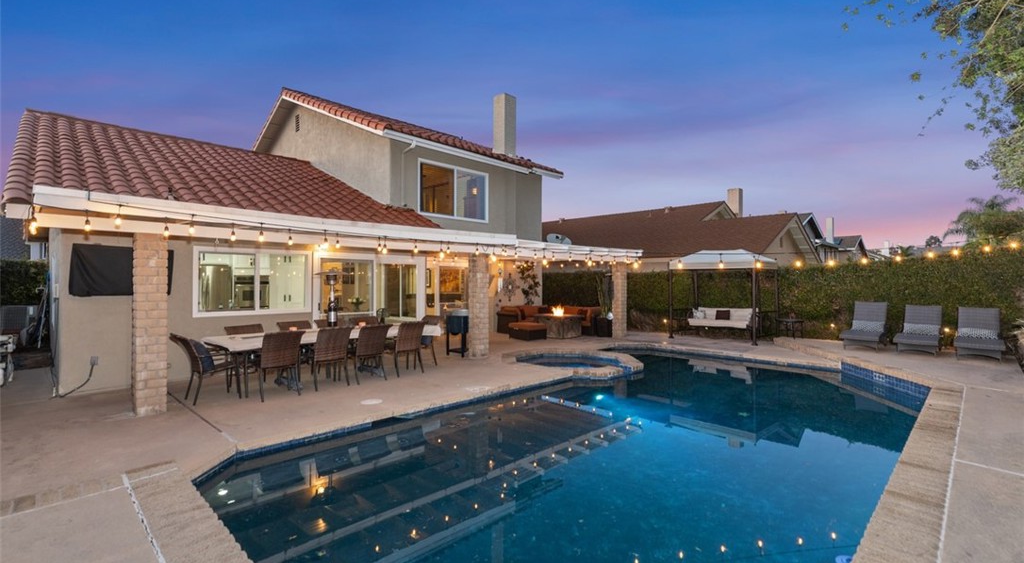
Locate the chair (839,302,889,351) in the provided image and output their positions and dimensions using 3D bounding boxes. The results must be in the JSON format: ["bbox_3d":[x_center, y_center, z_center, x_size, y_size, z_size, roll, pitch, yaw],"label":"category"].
[{"bbox_3d":[7.911,0.996,10.177,1.700,1.007,0.670,0,0,-44],"label":"chair"}]

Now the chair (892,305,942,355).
[{"bbox_3d":[8.653,1.031,9.662,1.700,0.939,0.670,0,0,-44],"label":"chair"}]

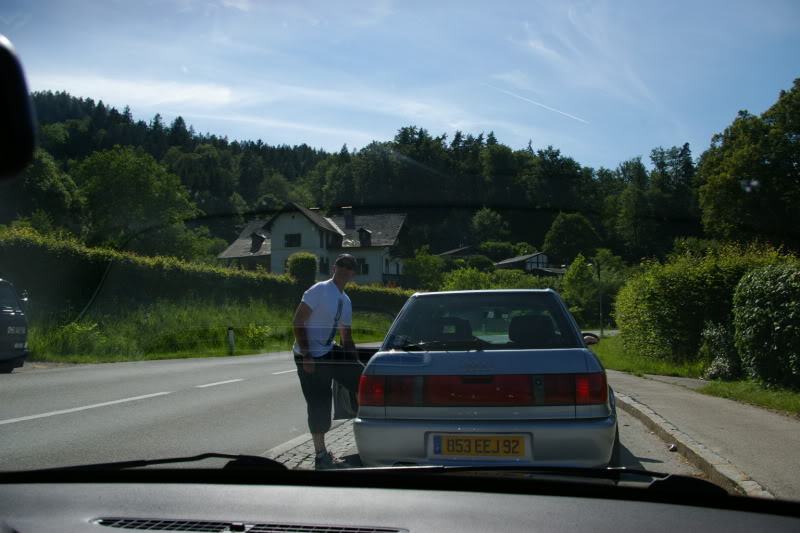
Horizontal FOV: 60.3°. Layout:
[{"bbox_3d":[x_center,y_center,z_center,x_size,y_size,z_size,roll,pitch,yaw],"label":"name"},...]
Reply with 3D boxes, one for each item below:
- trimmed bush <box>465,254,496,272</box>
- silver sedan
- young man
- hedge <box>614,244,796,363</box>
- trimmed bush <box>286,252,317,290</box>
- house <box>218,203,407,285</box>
[{"bbox_3d":[8.767,-0.324,75.000,3.500,2.100,3.100,-1,-3,0],"label":"trimmed bush"},{"bbox_3d":[0.828,0.905,6.147,1.700,1.410,4.480,-2,-3,9],"label":"silver sedan"},{"bbox_3d":[-0.566,0.746,5.450,0.430,1.700,0.500,-4,-4,38],"label":"young man"},{"bbox_3d":[5.905,0.824,14.000,2.300,2.100,4.000,-1,-3,3],"label":"hedge"},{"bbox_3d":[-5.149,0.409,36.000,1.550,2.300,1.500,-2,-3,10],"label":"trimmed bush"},{"bbox_3d":[-9.524,-1.825,81.419,20.000,9.000,11.000,-2,-4,15],"label":"house"}]

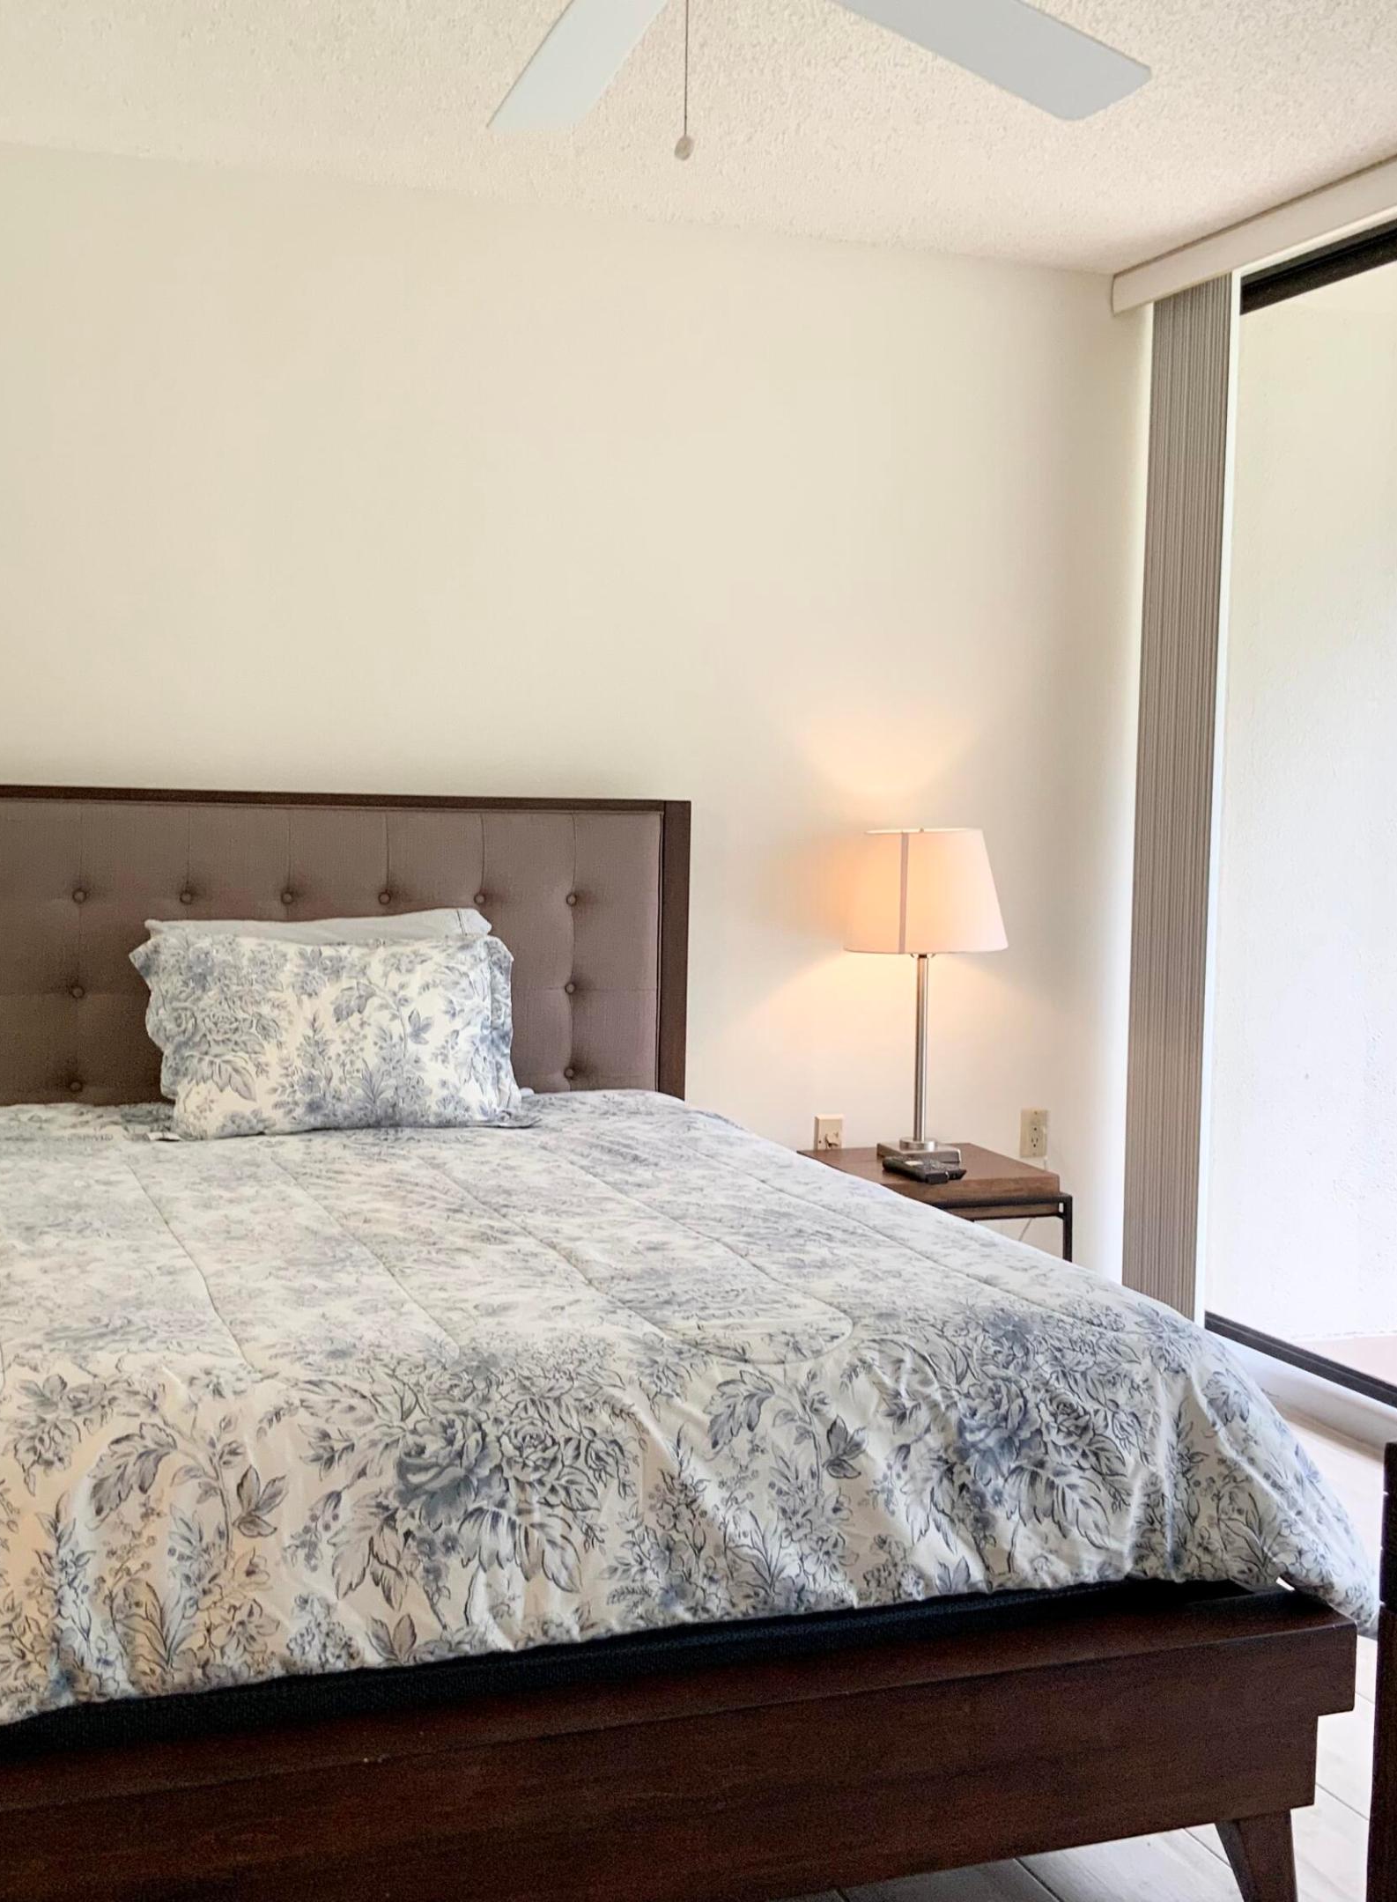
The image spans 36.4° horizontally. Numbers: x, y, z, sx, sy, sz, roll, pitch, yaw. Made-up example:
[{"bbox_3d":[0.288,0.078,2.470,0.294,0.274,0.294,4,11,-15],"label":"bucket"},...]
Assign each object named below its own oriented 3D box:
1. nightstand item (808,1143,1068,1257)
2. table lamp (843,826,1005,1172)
[{"bbox_3d":[0.473,0.701,4.448,0.460,0.512,0.460,-1,4,-20],"label":"nightstand item"},{"bbox_3d":[0.473,0.093,4.444,0.345,0.700,0.345,1,4,0],"label":"table lamp"}]

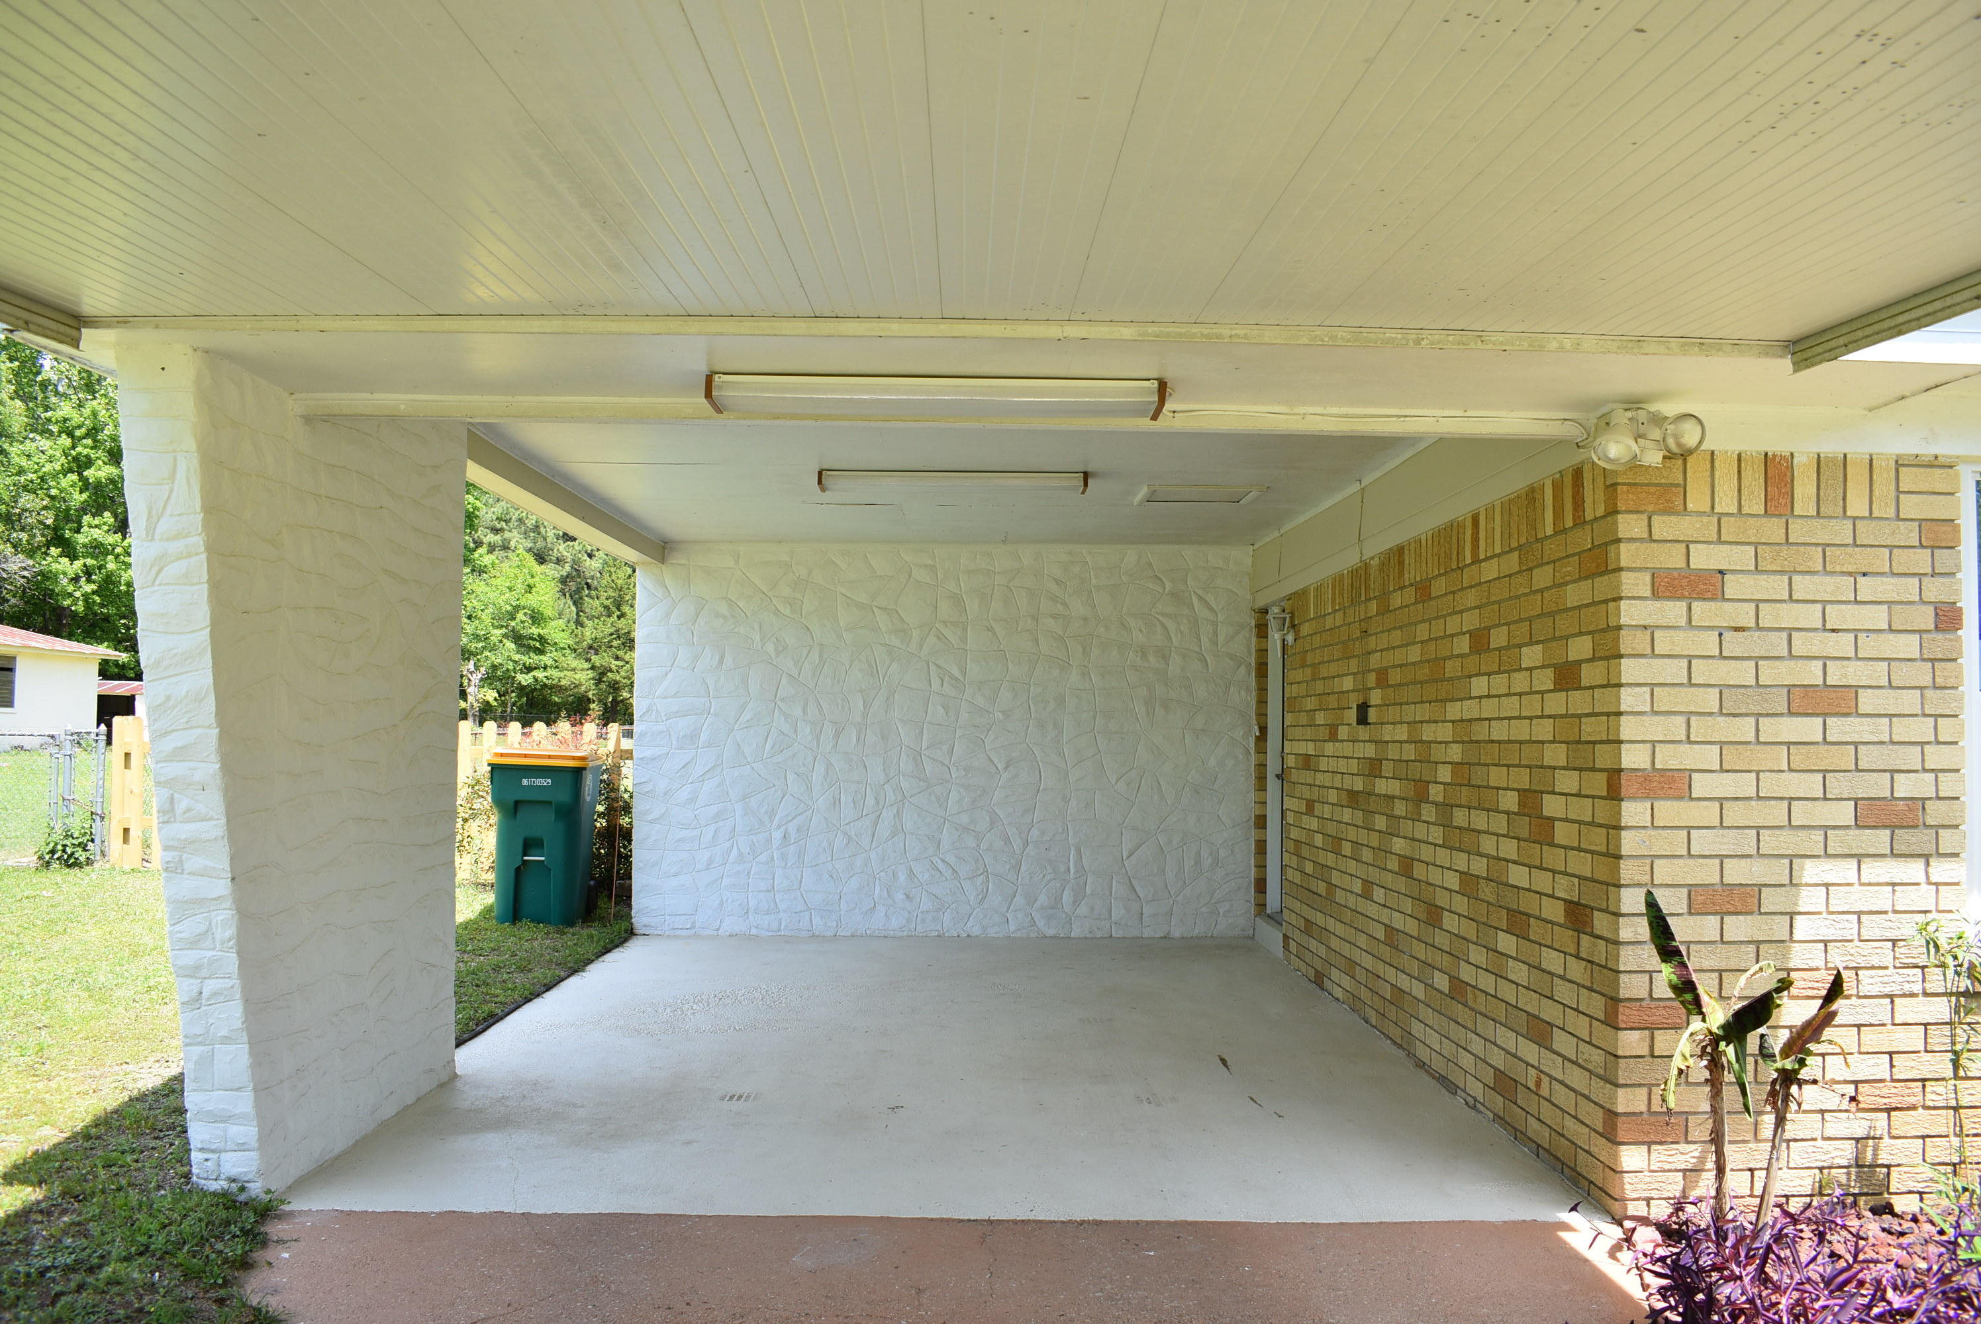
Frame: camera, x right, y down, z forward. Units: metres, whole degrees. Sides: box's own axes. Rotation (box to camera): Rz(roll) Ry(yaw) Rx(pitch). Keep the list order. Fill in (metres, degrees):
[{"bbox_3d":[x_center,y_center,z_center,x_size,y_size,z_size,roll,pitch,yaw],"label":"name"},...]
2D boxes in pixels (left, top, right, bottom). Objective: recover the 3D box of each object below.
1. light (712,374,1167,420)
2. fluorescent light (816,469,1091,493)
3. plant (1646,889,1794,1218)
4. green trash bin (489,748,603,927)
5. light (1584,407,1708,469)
[{"bbox_3d":[-0.150,-0.744,4.190,1.260,0.073,0.210,1,-3,-1],"label":"light"},{"bbox_3d":[-0.173,-0.845,7.050,1.260,0.073,0.200,1,-3,-1],"label":"fluorescent light"},{"bbox_3d":[1.975,1.070,4.050,0.390,0.900,0.350,1,-3,-1],"label":"plant"},{"bbox_3d":[-3.100,1.225,10.400,0.680,1.160,0.790,1,-3,-8],"label":"green trash bin"},{"bbox_3d":[1.816,-0.621,4.130,0.330,0.160,0.190,1,-3,-1],"label":"light"}]

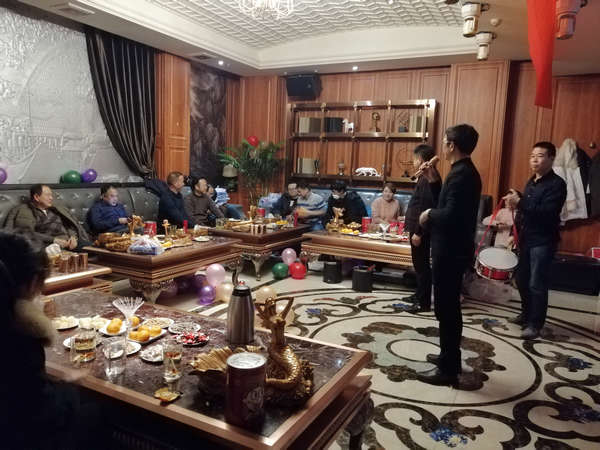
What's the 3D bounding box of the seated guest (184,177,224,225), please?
[{"bbox_3d":[-1.290,-0.050,6.636,0.780,1.240,0.560,6,8,33],"label":"seated guest"}]

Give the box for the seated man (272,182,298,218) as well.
[{"bbox_3d":[-0.229,-0.063,7.313,0.560,1.220,0.800,4,7,14],"label":"seated man"}]

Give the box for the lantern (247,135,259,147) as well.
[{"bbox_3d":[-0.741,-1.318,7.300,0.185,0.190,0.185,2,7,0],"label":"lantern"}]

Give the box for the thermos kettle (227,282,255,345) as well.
[{"bbox_3d":[-0.295,0.440,2.360,0.140,0.295,0.150,2,7,0],"label":"thermos kettle"}]

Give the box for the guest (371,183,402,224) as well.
[{"bbox_3d":[1.161,0.039,6.645,0.500,1.220,0.750,5,8,27],"label":"guest"}]

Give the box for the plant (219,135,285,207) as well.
[{"bbox_3d":[-0.831,-0.532,7.938,1.020,1.870,1.000,2,7,0],"label":"plant"}]

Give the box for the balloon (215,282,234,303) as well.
[{"bbox_3d":[-0.788,0.704,4.884,0.200,0.210,0.200,2,7,0],"label":"balloon"}]

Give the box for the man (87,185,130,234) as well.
[{"bbox_3d":[-2.004,0.131,5.273,0.800,1.170,0.600,4,7,14],"label":"man"}]

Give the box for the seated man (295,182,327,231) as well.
[{"bbox_3d":[0.185,-0.005,6.940,0.800,1.220,0.560,-4,9,-41],"label":"seated man"}]

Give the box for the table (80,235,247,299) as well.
[{"bbox_3d":[-1.472,0.485,5.103,0.980,0.545,1.380,5,8,27],"label":"table"}]

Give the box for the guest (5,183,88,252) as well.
[{"bbox_3d":[-2.391,0.197,4.575,0.850,1.170,0.720,5,7,26],"label":"guest"}]

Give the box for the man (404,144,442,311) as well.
[{"bbox_3d":[1.311,0.019,4.918,0.380,1.690,0.480,4,7,15],"label":"man"}]

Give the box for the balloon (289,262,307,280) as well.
[{"bbox_3d":[-0.025,0.591,5.970,0.213,0.222,0.213,2,7,0],"label":"balloon"}]

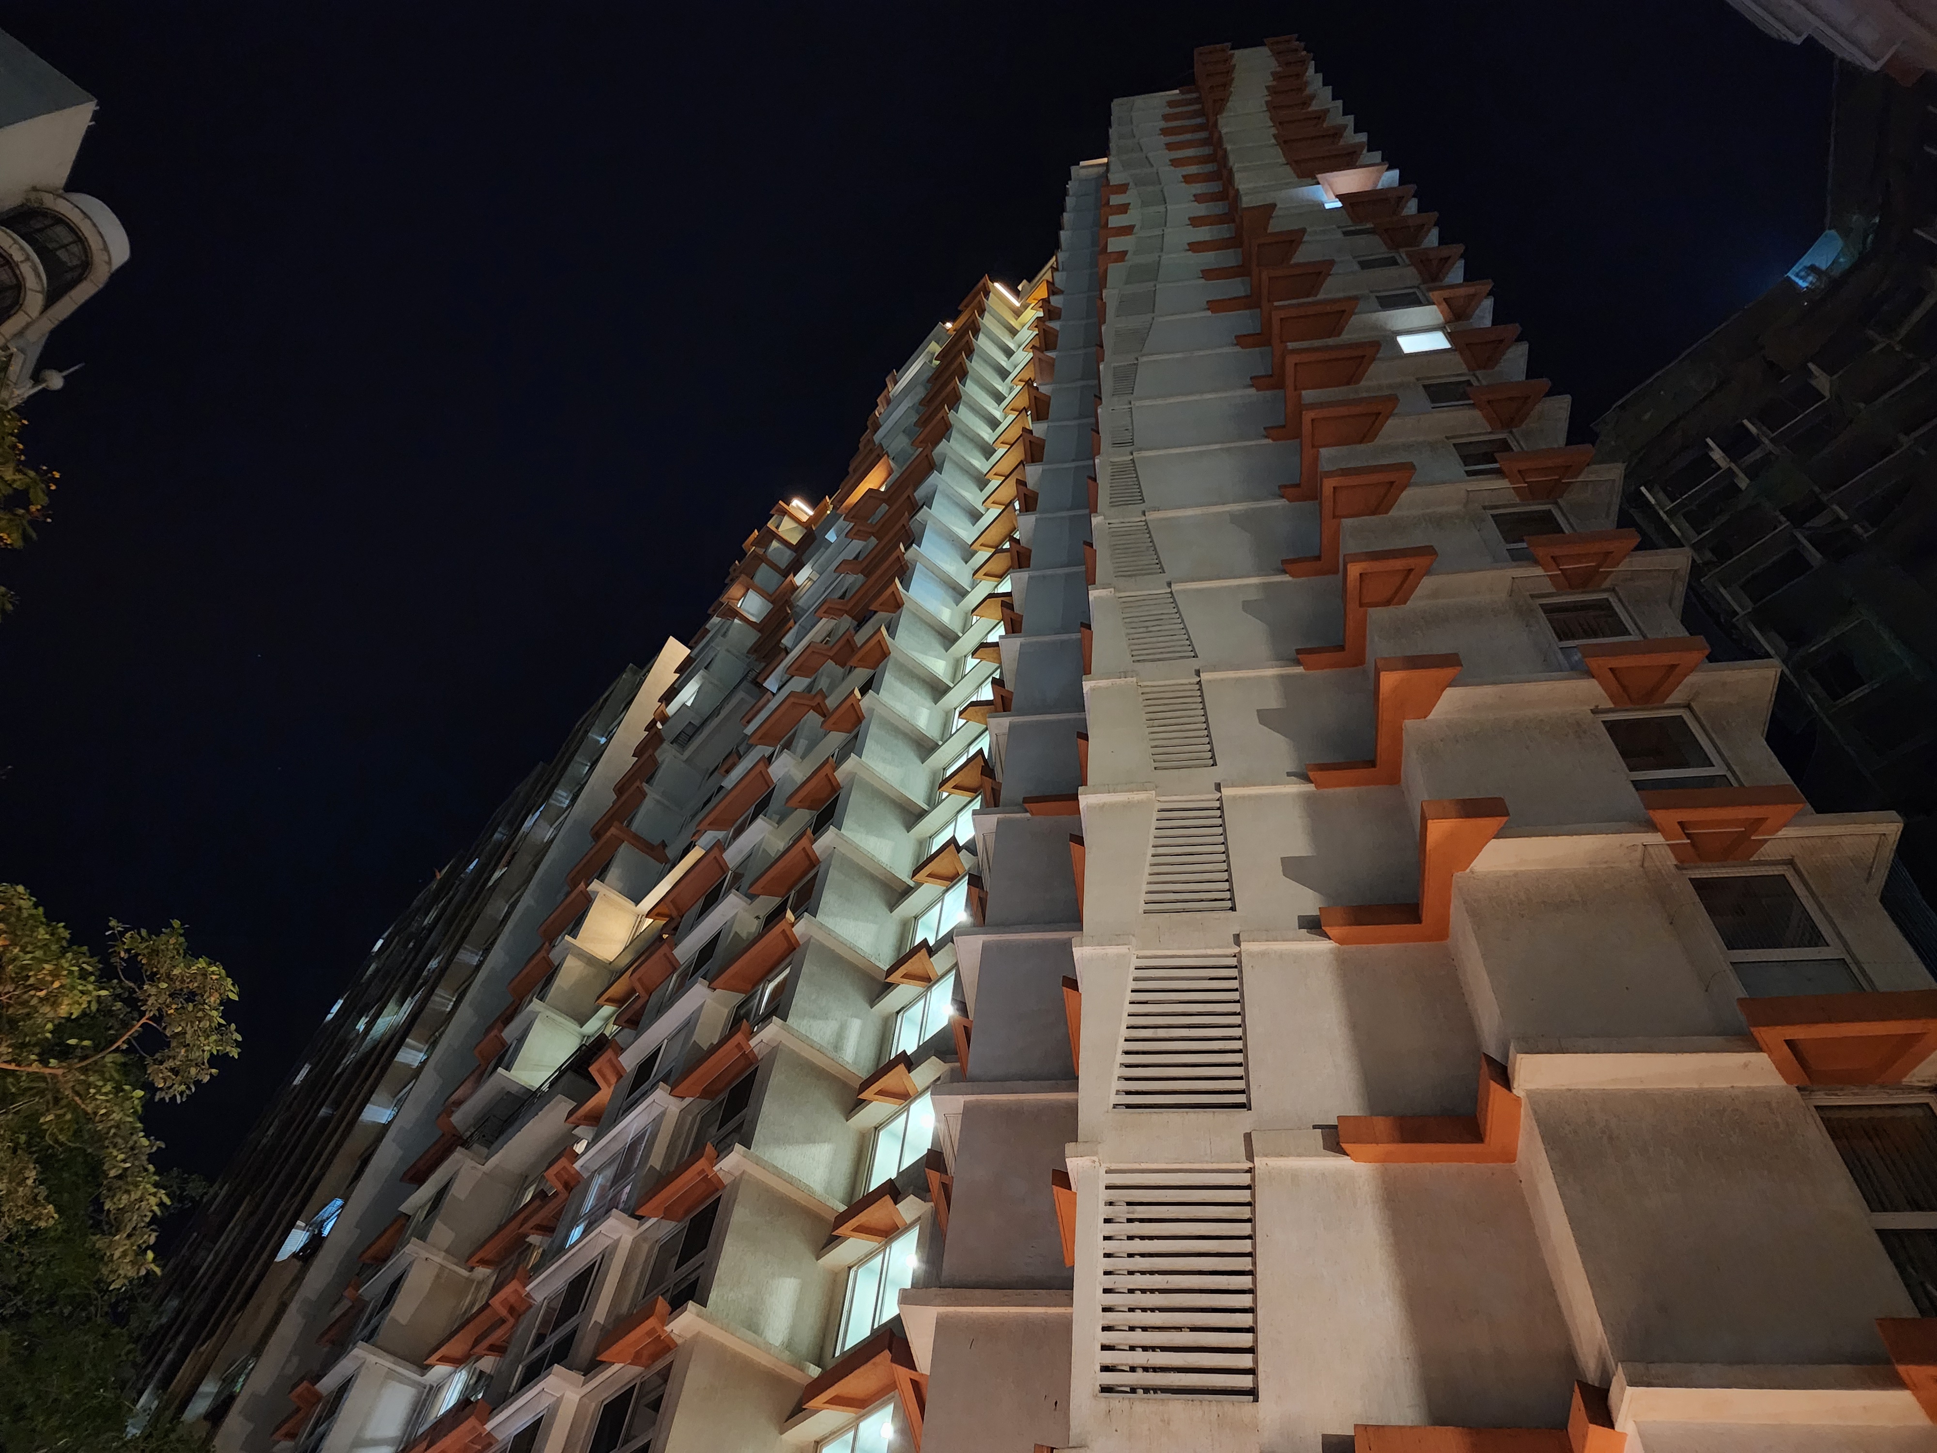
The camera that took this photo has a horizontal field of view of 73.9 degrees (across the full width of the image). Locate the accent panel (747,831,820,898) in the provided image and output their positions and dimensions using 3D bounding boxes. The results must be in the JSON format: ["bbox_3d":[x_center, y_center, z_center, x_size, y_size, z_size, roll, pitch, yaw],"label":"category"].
[{"bbox_3d":[-4.335,3.472,31.498,0.687,0.330,2.539,37,-59,-18],"label":"accent panel"}]

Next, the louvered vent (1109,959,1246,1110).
[{"bbox_3d":[2.370,3.435,14.545,1.450,2.260,0.120,-3,-56,9],"label":"louvered vent"}]

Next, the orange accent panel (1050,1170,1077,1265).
[{"bbox_3d":[1.318,5.272,13.817,0.640,0.250,1.400,-3,-56,9],"label":"orange accent panel"}]

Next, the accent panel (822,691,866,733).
[{"bbox_3d":[-3.337,-0.317,36.275,0.700,0.330,1.570,37,-59,-18],"label":"accent panel"}]

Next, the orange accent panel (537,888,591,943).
[{"bbox_3d":[-15.403,7.071,49.616,0.690,0.350,3.621,37,-59,-18],"label":"orange accent panel"}]

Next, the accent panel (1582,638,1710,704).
[{"bbox_3d":[8.387,-0.655,16.104,1.461,0.300,0.756,-3,-56,9],"label":"accent panel"}]

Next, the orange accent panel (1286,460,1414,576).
[{"bbox_3d":[6.446,-3.480,21.862,2.120,0.310,1.830,-3,-56,9],"label":"orange accent panel"}]

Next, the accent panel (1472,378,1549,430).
[{"bbox_3d":[9.811,-5.830,23.476,1.380,0.310,0.760,-3,-56,9],"label":"accent panel"}]

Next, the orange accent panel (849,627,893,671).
[{"bbox_3d":[-2.775,-2.236,38.606,0.680,0.330,1.570,36,-59,-18],"label":"orange accent panel"}]

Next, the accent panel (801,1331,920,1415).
[{"bbox_3d":[-1.597,10.139,19.984,0.735,0.306,2.361,37,-59,-17],"label":"accent panel"}]

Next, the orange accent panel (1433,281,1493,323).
[{"bbox_3d":[10.796,-9.293,28.292,1.290,0.310,0.740,-3,-56,9],"label":"orange accent panel"}]

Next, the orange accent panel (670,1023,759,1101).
[{"bbox_3d":[-5.170,7.167,27.014,0.670,0.330,2.750,37,-59,-18],"label":"orange accent panel"}]

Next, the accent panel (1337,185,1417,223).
[{"bbox_3d":[11.355,-14.421,35.711,2.030,0.330,0.710,-3,-56,9],"label":"accent panel"}]

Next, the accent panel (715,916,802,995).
[{"bbox_3d":[-4.655,5.205,29.070,0.687,0.330,2.886,37,-59,-18],"label":"accent panel"}]

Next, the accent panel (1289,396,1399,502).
[{"bbox_3d":[6.966,-5.205,24.263,2.130,0.310,1.840,-3,-56,9],"label":"accent panel"}]

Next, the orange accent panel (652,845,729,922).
[{"bbox_3d":[-7.552,4.293,36.117,0.747,0.330,3.307,37,-59,-18],"label":"orange accent panel"}]

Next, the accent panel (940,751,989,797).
[{"bbox_3d":[0.091,1.328,33.239,0.770,0.360,1.620,37,-59,-18],"label":"accent panel"}]

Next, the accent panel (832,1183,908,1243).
[{"bbox_3d":[-1.695,9.207,24.158,0.775,0.350,1.738,37,-59,-18],"label":"accent panel"}]

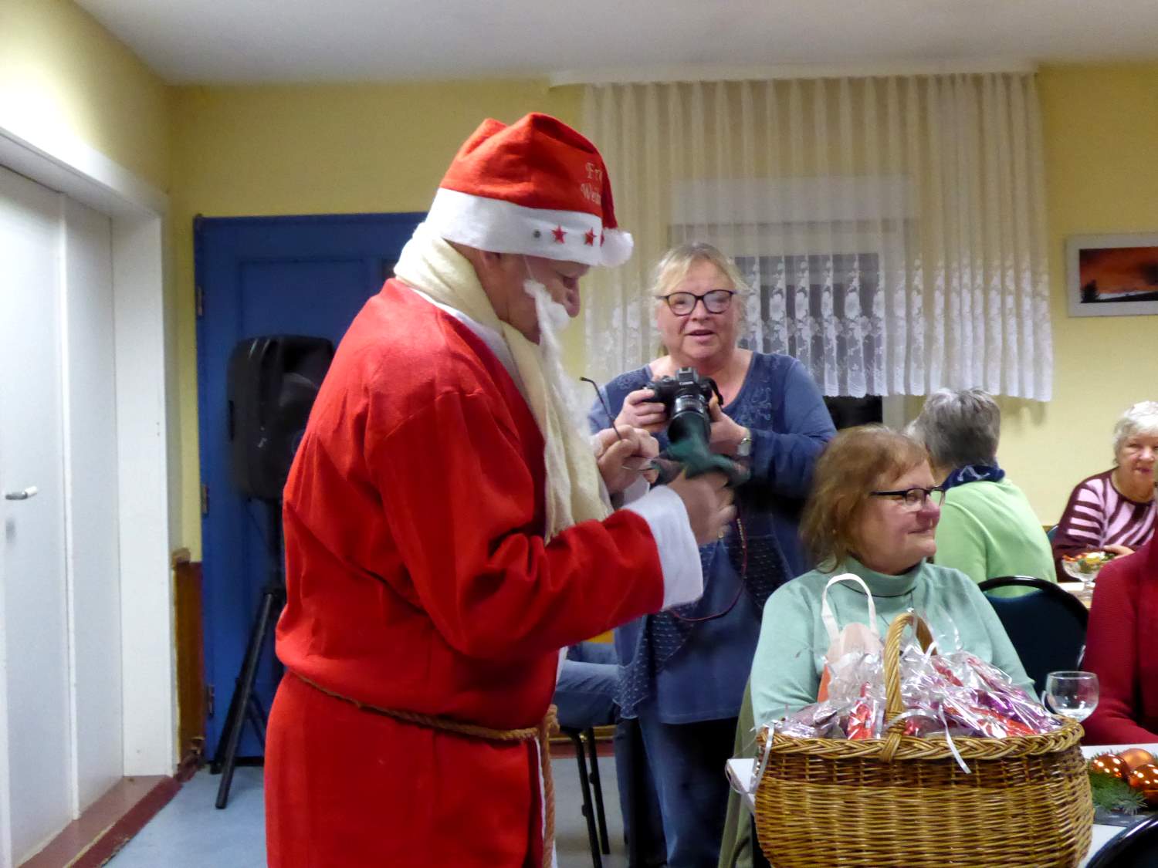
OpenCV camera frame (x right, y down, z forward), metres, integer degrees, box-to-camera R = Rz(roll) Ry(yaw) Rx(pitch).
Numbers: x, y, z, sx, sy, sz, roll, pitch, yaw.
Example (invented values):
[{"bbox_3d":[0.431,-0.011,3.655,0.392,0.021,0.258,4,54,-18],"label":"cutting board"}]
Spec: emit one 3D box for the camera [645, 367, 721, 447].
[{"bbox_3d":[0.183,-0.050,3.433,0.135,0.102,0.175,-1,36,2],"label":"camera"}]

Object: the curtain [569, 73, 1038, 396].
[{"bbox_3d":[0.889,-0.723,7.155,1.790,1.240,0.120,-1,0,-1],"label":"curtain"}]

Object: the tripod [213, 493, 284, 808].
[{"bbox_3d":[-0.990,0.741,6.790,0.720,1.039,0.700,-1,0,-1],"label":"tripod"}]

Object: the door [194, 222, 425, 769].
[{"bbox_3d":[-0.919,0.199,7.253,1.040,2.060,0.070,-1,0,-1],"label":"door"}]

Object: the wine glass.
[{"bbox_3d":[0.764,0.436,2.945,0.080,0.139,0.080,-1,0,-1],"label":"wine glass"}]

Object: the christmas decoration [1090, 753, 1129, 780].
[{"bbox_3d":[0.750,0.477,2.694,0.055,0.055,0.055,-1,0,-1],"label":"christmas decoration"}]

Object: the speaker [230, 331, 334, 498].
[{"bbox_3d":[-1.064,-0.056,6.784,0.320,0.590,0.360,-1,0,41],"label":"speaker"}]

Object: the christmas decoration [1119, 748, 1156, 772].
[{"bbox_3d":[0.797,0.476,2.724,0.055,0.055,0.055,-1,0,-1],"label":"christmas decoration"}]

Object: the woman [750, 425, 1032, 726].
[{"bbox_3d":[0.574,0.616,3.183,0.540,1.264,0.750,-1,0,-10],"label":"woman"}]

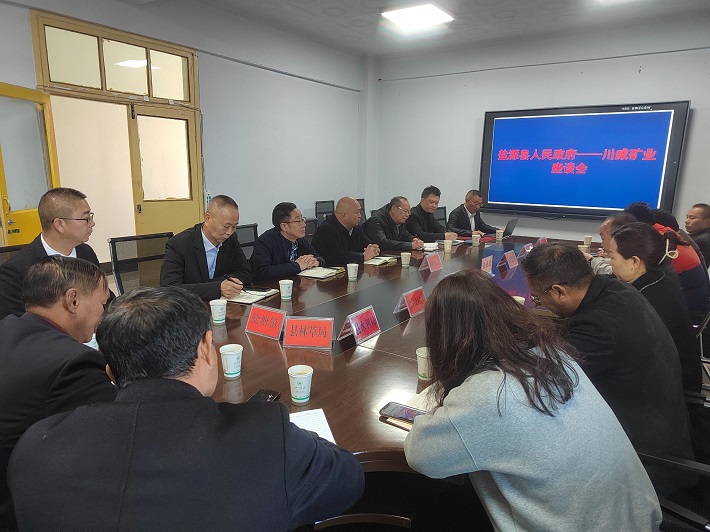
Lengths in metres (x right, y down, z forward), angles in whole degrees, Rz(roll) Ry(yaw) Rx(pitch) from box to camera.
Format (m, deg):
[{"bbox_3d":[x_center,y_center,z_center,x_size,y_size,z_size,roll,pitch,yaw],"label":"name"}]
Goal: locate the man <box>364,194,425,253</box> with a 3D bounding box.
[{"bbox_3d":[0.369,-0.081,4.679,0.740,1.240,0.570,10,14,35],"label":"man"}]

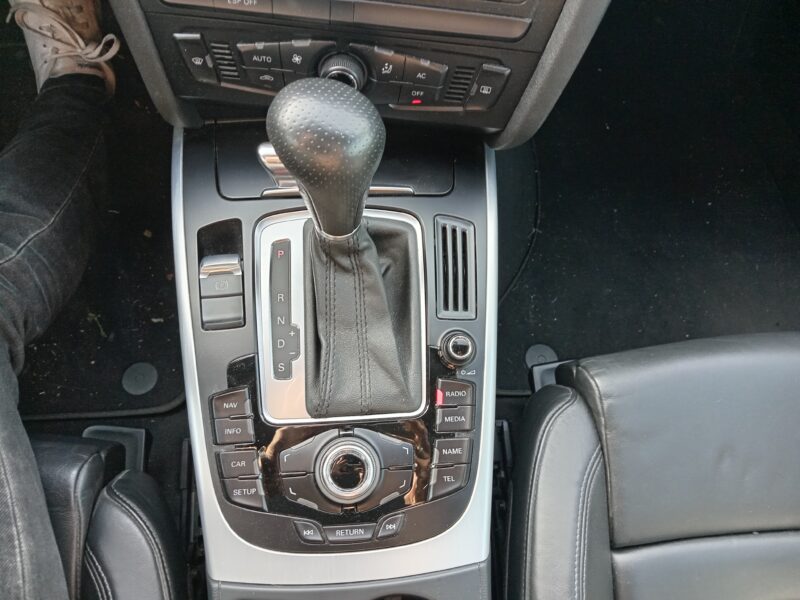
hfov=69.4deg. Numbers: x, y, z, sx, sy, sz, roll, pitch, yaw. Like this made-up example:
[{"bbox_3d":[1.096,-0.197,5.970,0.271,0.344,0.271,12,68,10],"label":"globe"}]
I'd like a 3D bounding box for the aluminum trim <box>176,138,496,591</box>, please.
[{"bbox_3d":[-0.042,0.044,0.433,0.227,0.046,0.328,-2,93,-6],"label":"aluminum trim"}]

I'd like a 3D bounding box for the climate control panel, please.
[{"bbox_3d":[-0.038,-0.147,0.377,0.214,0.047,0.022,5,53,-4],"label":"climate control panel"}]

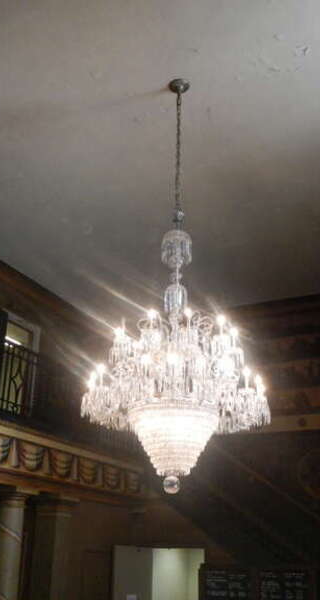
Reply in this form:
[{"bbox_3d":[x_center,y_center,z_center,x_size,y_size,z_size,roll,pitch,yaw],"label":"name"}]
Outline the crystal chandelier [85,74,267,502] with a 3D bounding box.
[{"bbox_3d":[0.155,-0.343,6.243,1.660,4.252,1.660,1,-22,0],"label":"crystal chandelier"}]

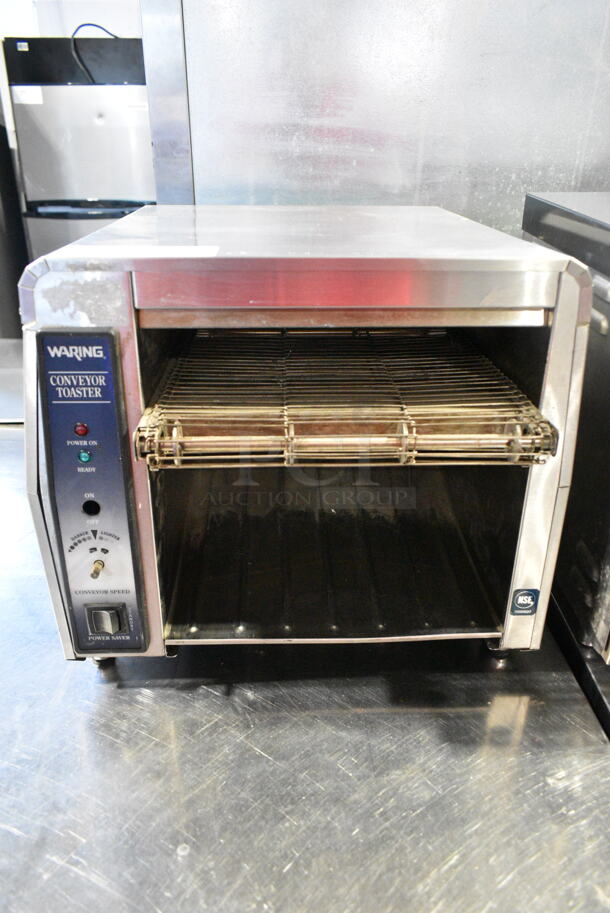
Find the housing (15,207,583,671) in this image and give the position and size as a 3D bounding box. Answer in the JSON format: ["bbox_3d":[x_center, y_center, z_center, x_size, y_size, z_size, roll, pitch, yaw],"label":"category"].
[{"bbox_3d":[-0.006,-0.069,0.674,0.370,0.300,0.405,-1,24,-2],"label":"housing"}]

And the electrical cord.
[{"bbox_3d":[-0.890,-1.700,2.920,0.205,0.230,0.120,0,24,0],"label":"electrical cord"}]

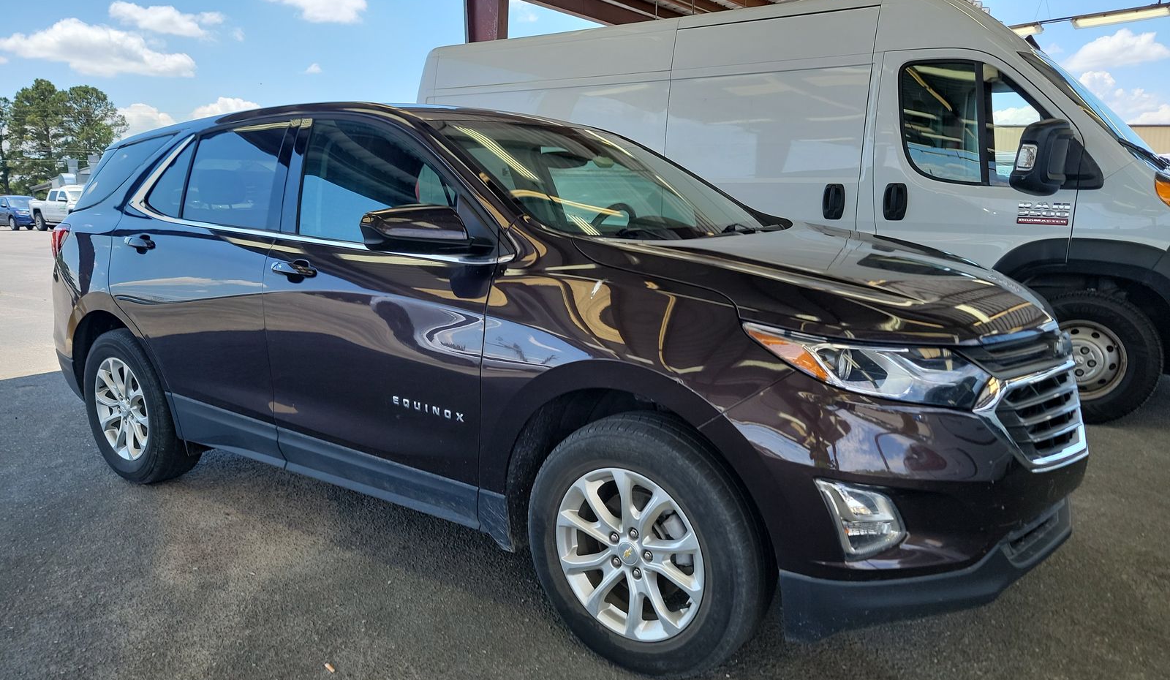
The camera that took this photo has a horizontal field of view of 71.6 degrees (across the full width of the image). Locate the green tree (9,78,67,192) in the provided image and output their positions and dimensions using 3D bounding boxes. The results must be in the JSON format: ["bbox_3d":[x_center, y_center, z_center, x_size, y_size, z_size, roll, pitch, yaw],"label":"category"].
[{"bbox_3d":[-52.940,-19.309,79.157,5.800,12.142,5.800,-8,13,-32],"label":"green tree"}]

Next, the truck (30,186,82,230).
[{"bbox_3d":[-20.797,-5.508,33.578,5.840,1.880,2.030,7,13,35],"label":"truck"}]

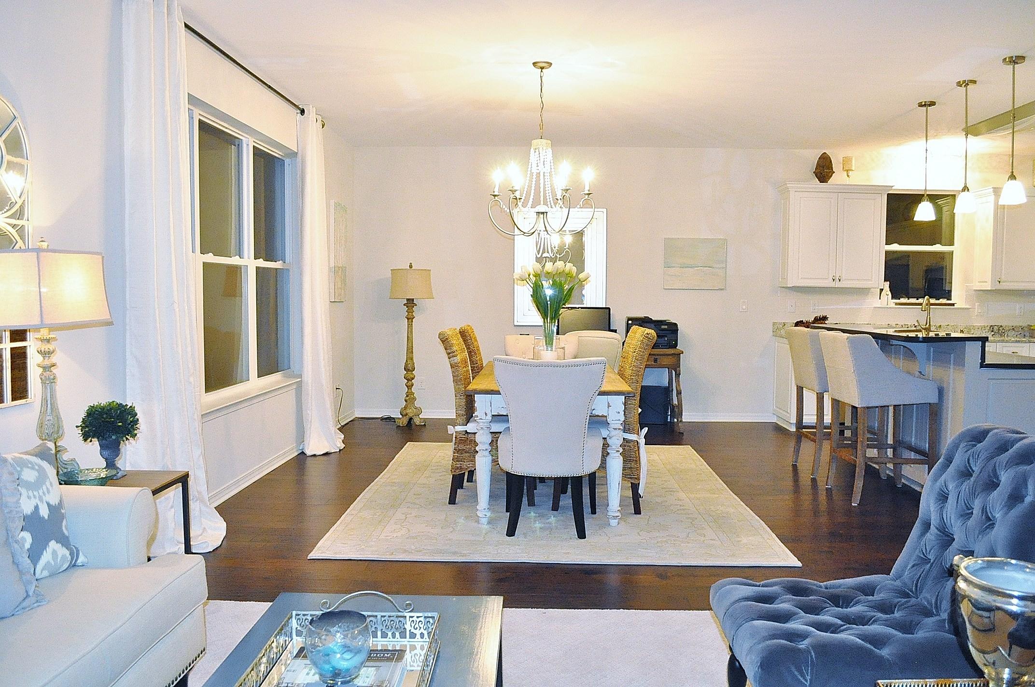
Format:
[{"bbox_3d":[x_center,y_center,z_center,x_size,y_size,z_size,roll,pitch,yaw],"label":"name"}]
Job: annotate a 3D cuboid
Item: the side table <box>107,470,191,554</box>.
[{"bbox_3d":[-1.583,0.811,2.898,0.510,0.575,0.490,1,4,2],"label":"side table"}]

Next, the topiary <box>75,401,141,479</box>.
[{"bbox_3d":[-1.588,0.370,3.011,0.235,0.290,0.235,1,4,2],"label":"topiary"}]

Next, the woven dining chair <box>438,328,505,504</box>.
[{"bbox_3d":[-0.171,0.437,4.905,0.610,1.070,0.470,0,4,2],"label":"woven dining chair"}]

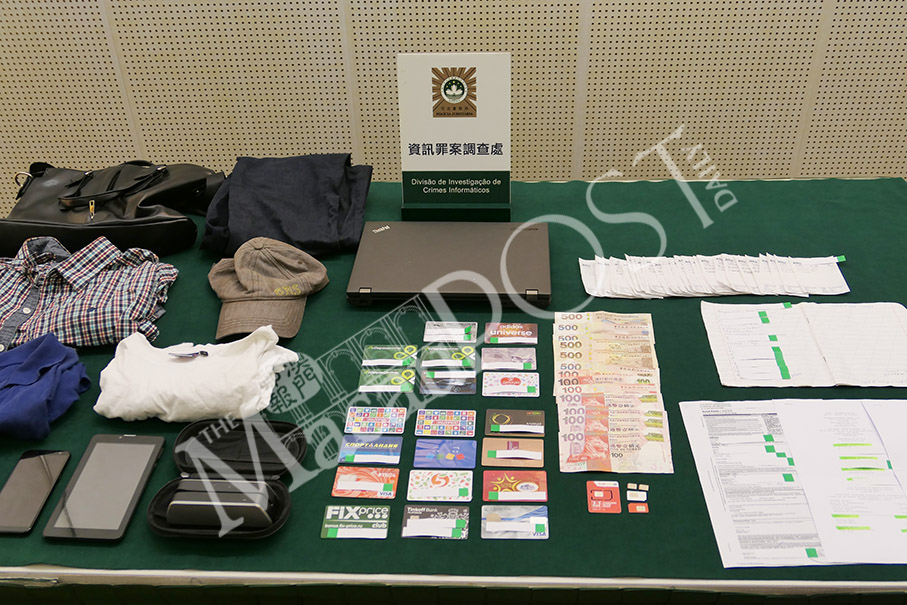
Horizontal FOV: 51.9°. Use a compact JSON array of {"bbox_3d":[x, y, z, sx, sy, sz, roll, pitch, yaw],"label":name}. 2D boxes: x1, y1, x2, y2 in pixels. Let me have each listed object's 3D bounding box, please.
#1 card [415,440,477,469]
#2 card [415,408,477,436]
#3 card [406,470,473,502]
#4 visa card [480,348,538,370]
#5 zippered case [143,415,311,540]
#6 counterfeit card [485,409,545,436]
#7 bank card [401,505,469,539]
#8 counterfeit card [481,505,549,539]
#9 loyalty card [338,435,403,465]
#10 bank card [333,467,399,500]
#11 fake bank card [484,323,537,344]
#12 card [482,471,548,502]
[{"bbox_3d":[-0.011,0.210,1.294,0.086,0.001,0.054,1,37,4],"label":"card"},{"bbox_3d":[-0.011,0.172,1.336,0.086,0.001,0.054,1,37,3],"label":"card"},{"bbox_3d":[-0.017,0.245,1.247,0.086,0.001,0.054,0,37,3],"label":"card"},{"bbox_3d":[0.088,0.089,1.462,0.086,0.001,0.054,0,37,3],"label":"visa card"},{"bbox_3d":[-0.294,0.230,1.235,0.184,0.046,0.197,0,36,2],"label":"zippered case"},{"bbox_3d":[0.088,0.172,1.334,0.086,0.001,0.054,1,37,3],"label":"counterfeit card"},{"bbox_3d":[-0.022,0.280,1.193,0.086,0.001,0.054,0,37,2],"label":"bank card"},{"bbox_3d":[0.078,0.280,1.190,0.086,0.001,0.054,0,37,2],"label":"counterfeit card"},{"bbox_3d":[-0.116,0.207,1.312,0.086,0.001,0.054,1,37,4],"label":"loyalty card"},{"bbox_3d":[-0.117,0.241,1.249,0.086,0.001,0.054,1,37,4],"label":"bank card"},{"bbox_3d":[0.094,0.050,1.510,0.086,0.001,0.054,1,36,3],"label":"fake bank card"},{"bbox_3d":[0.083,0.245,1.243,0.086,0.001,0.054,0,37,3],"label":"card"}]

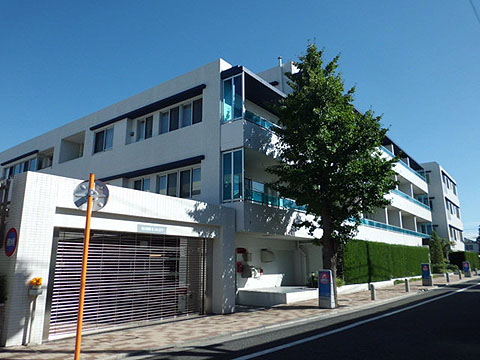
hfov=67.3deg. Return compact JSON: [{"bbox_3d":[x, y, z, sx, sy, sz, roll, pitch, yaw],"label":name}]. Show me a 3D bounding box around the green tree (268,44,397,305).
[{"bbox_3d":[3.520,-0.565,13.851,4.850,10.300,4.700,0,-13,0],"label":"green tree"}]

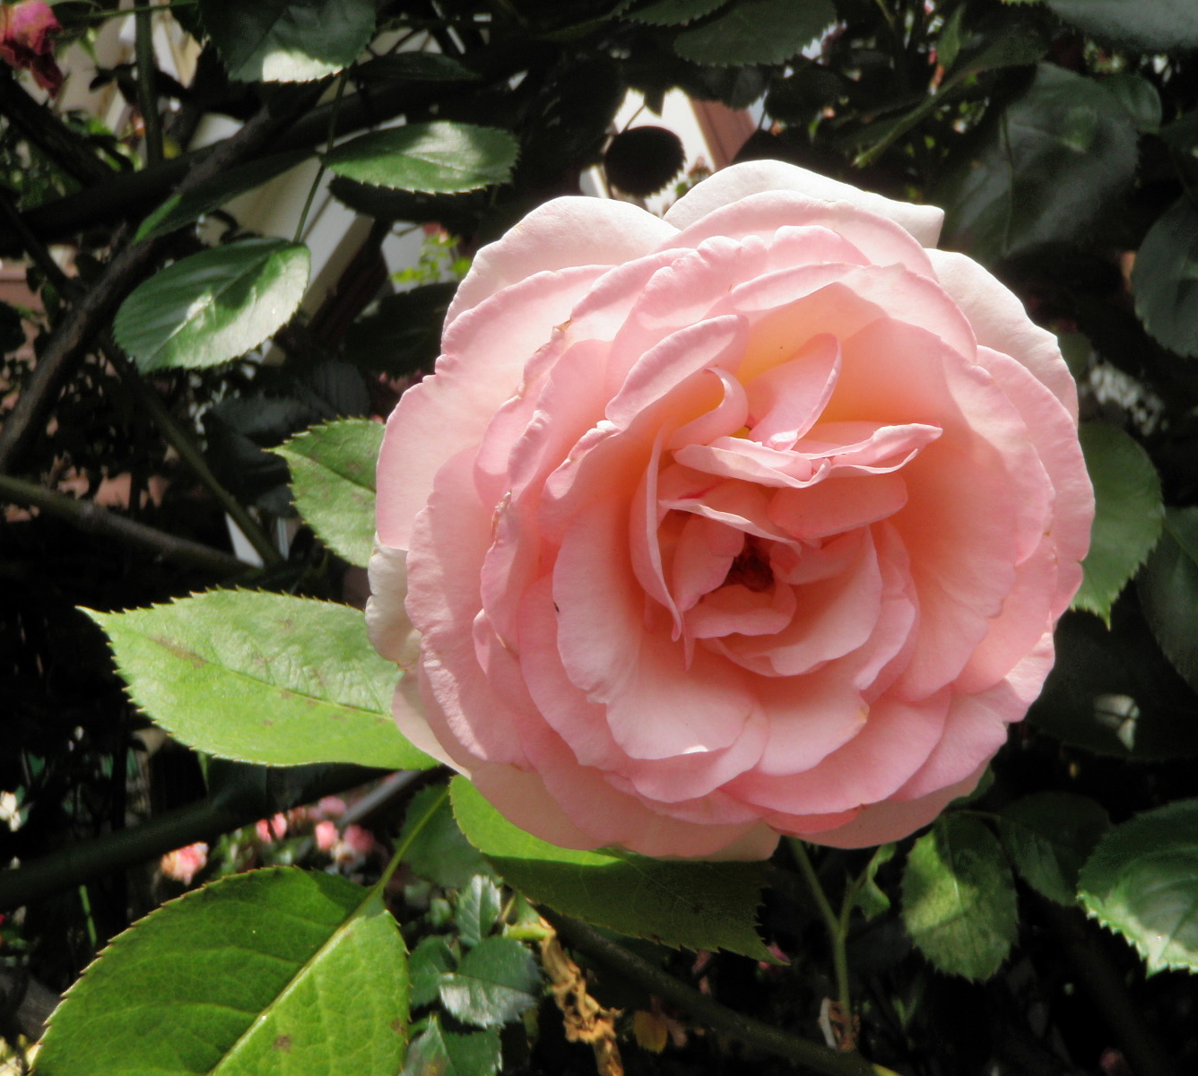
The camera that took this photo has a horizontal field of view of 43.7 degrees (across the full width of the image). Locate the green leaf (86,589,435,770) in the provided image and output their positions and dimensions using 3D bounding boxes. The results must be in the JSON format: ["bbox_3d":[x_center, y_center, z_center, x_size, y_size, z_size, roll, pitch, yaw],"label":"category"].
[{"bbox_3d":[-0.060,0.026,0.270,0.070,0.040,0.013,20,-39,1],"label":"green leaf"}]

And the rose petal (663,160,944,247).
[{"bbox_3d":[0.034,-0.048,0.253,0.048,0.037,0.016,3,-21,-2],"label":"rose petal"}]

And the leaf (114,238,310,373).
[{"bbox_3d":[-0.092,-0.057,0.360,0.050,0.007,0.034,-40,54,-23],"label":"leaf"}]

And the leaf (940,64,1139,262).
[{"bbox_3d":[0.100,-0.086,0.338,0.041,0.055,0.009,16,-27,-1],"label":"leaf"}]

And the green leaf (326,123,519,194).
[{"bbox_3d":[-0.044,-0.093,0.367,0.047,0.030,0.007,3,-46,6],"label":"green leaf"}]

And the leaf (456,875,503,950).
[{"bbox_3d":[-0.032,0.101,0.400,0.013,0.022,0.005,2,-27,7],"label":"leaf"}]

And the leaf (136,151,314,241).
[{"bbox_3d":[-0.092,-0.084,0.367,0.049,0.007,0.027,-28,35,-6],"label":"leaf"}]

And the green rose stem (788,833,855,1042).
[{"bbox_3d":[0.045,0.082,0.305,0.009,0.043,0.008,-14,-2,0],"label":"green rose stem"}]

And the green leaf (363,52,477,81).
[{"bbox_3d":[-0.047,-0.123,0.393,0.034,0.006,0.022,-3,29,-27],"label":"green leaf"}]

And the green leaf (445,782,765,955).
[{"bbox_3d":[0.005,0.060,0.275,0.066,0.042,0.012,29,-40,6],"label":"green leaf"}]

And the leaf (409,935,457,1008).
[{"bbox_3d":[-0.045,0.116,0.400,0.021,0.017,0.005,-31,-29,-12],"label":"leaf"}]

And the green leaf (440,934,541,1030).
[{"bbox_3d":[-0.026,0.105,0.352,0.024,0.023,0.006,7,-28,12],"label":"green leaf"}]

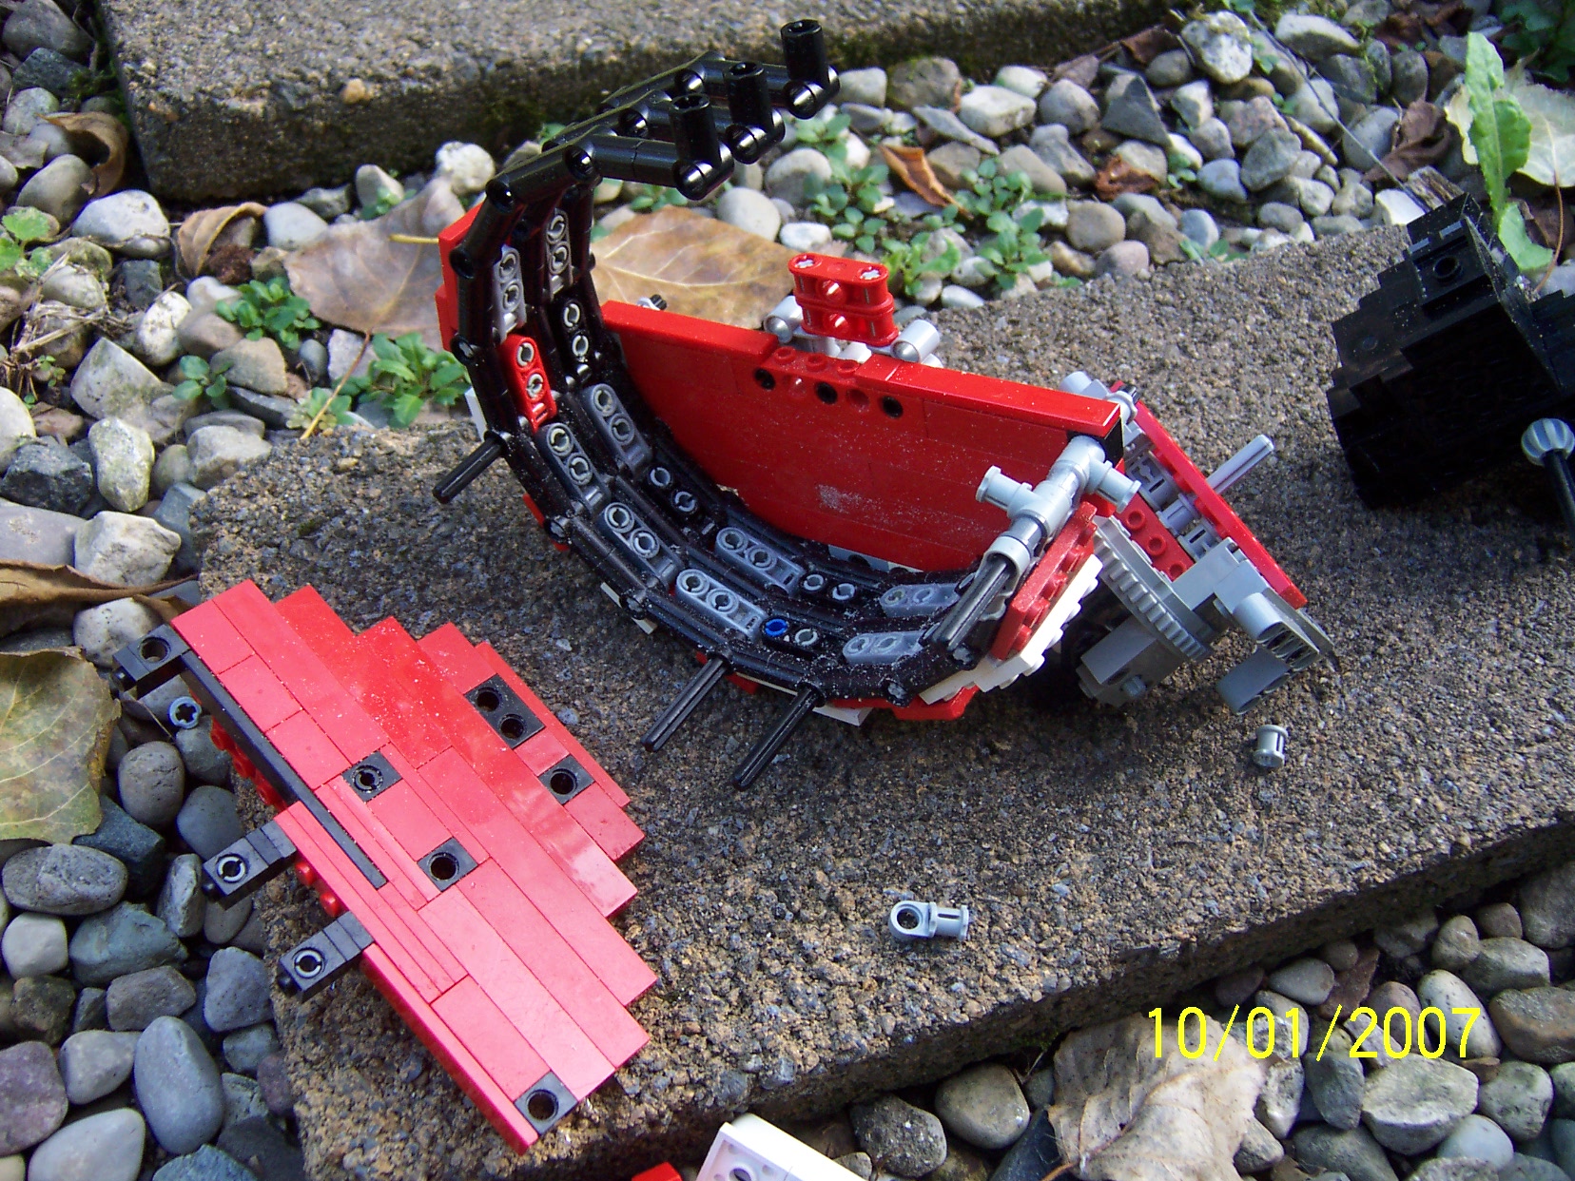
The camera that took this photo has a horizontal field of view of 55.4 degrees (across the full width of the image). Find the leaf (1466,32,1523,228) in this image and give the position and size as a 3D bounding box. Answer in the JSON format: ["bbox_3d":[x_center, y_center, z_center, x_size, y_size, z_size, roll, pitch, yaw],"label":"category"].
[{"bbox_3d":[0.224,-0.144,0.476,0.020,0.036,0.046,1,53,-1],"label":"leaf"}]

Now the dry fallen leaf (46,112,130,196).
[{"bbox_3d":[-0.218,-0.137,0.470,0.026,0.018,0.027,1,53,-1],"label":"dry fallen leaf"}]

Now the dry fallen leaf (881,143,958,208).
[{"bbox_3d":[0.042,-0.133,0.481,0.014,0.010,0.034,-33,61,-24],"label":"dry fallen leaf"}]

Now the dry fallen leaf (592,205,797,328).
[{"bbox_3d":[-0.029,-0.094,0.444,0.063,0.012,0.058,1,53,-1],"label":"dry fallen leaf"}]

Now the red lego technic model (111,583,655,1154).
[{"bbox_3d":[-0.078,0.050,0.308,0.128,0.016,0.079,46,50,12],"label":"red lego technic model"}]

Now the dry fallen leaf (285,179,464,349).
[{"bbox_3d":[-0.119,-0.094,0.438,0.055,0.018,0.060,26,56,16],"label":"dry fallen leaf"}]

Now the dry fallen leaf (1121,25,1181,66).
[{"bbox_3d":[0.127,-0.191,0.528,0.021,0.012,0.020,1,53,-1],"label":"dry fallen leaf"}]

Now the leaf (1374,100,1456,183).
[{"bbox_3d":[0.207,-0.148,0.496,0.027,0.016,0.029,1,53,-1],"label":"leaf"}]

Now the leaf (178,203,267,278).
[{"bbox_3d":[-0.168,-0.104,0.446,0.027,0.016,0.025,1,53,-1],"label":"leaf"}]

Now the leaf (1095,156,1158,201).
[{"bbox_3d":[0.109,-0.132,0.483,0.020,0.010,0.017,1,53,-1],"label":"leaf"}]

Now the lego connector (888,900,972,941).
[{"bbox_3d":[0.029,0.068,0.308,0.016,0.007,0.007,5,53,1],"label":"lego connector"}]

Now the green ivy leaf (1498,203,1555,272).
[{"bbox_3d":[0.227,-0.108,0.463,0.018,0.014,0.021,1,53,-1],"label":"green ivy leaf"}]

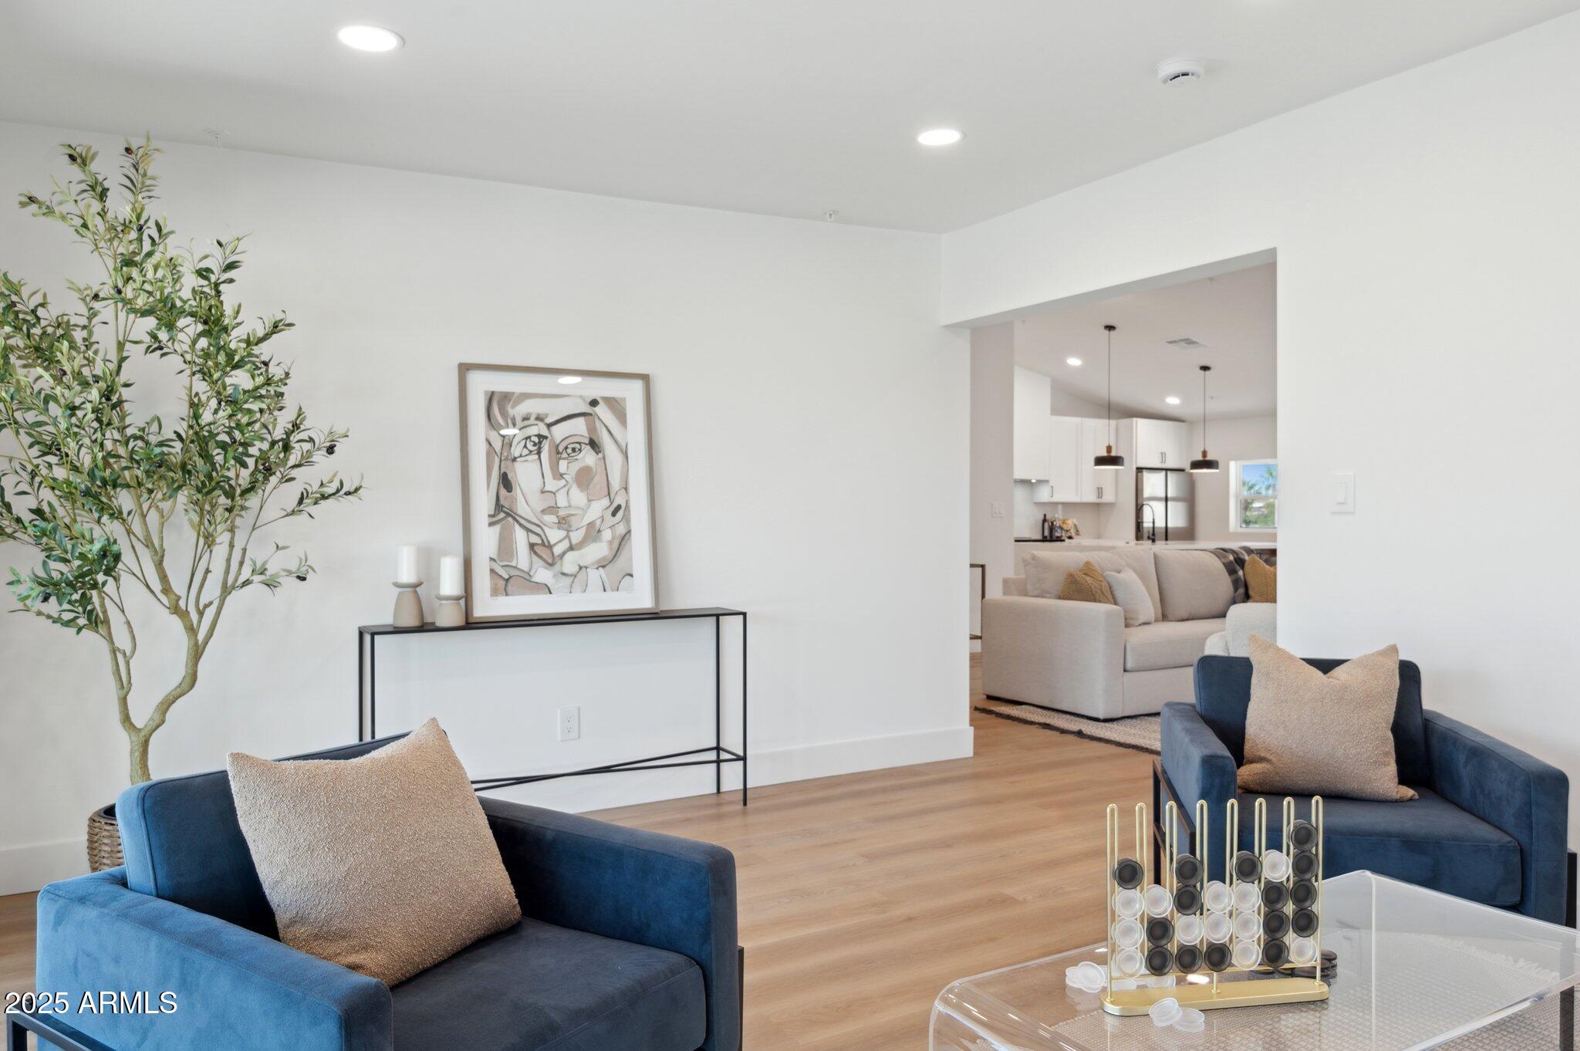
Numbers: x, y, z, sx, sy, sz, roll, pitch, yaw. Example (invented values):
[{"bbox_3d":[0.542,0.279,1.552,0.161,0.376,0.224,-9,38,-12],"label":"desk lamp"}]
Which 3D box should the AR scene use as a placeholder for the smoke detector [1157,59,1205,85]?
[{"bbox_3d":[1.151,-1.331,3.106,0.142,0.048,0.142,0,1,0],"label":"smoke detector"}]

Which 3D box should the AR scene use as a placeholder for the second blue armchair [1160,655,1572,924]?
[{"bbox_3d":[1.409,0.764,2.730,0.797,0.778,0.753,0,1,12],"label":"second blue armchair"}]

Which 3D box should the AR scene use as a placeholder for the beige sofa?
[{"bbox_3d":[2.541,0.650,7.106,2.329,0.915,1.017,0,1,-31],"label":"beige sofa"}]

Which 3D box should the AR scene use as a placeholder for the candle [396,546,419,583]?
[{"bbox_3d":[-1.350,0.137,3.713,0.073,0.136,0.073,0,1,-31],"label":"candle"}]

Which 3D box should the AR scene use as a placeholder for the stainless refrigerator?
[{"bbox_3d":[3.995,0.253,12.061,0.951,1.729,0.783,0,1,-31],"label":"stainless refrigerator"}]

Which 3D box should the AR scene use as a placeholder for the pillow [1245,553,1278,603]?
[{"bbox_3d":[3.337,0.421,7.324,0.448,0.437,0.163,0,-12,-9],"label":"pillow"}]

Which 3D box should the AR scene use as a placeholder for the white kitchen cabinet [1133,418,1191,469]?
[{"bbox_3d":[4.049,-0.910,12.105,0.948,0.530,0.610,0,1,-31],"label":"white kitchen cabinet"}]

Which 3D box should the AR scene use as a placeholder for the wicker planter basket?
[{"bbox_3d":[-1.884,0.996,3.053,0.301,0.301,0.301,0,1,-31],"label":"wicker planter basket"}]

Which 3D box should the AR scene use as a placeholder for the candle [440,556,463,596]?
[{"bbox_3d":[-1.215,0.179,3.774,0.074,0.143,0.074,0,1,-31],"label":"candle"}]

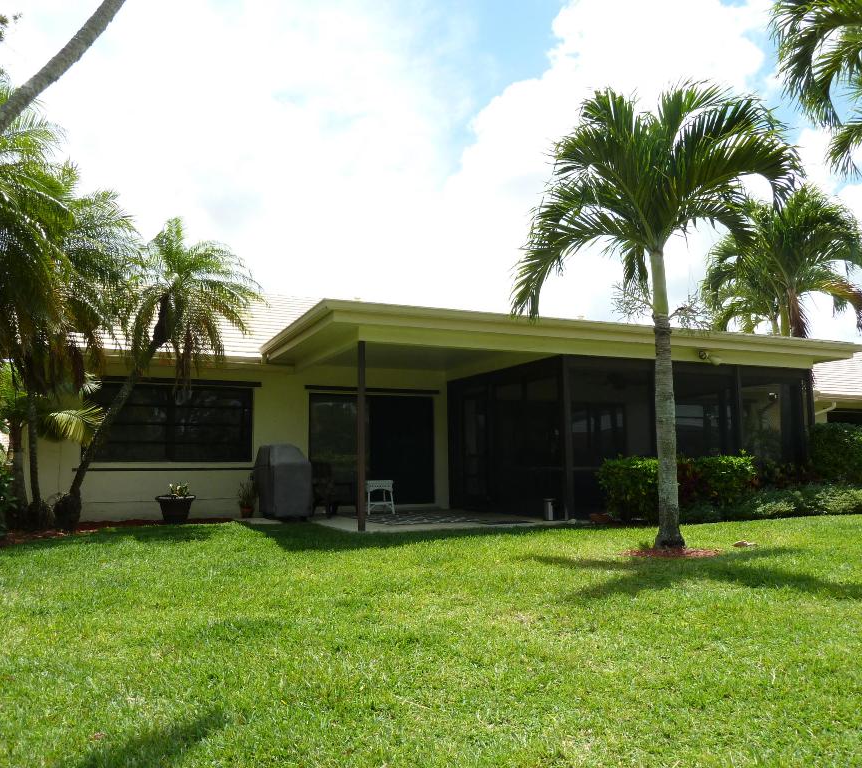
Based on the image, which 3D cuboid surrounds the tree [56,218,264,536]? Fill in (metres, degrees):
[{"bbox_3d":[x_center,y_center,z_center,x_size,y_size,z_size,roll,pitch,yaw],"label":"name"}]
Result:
[{"bbox_3d":[-4.131,-0.238,11.114,3.211,4.710,2.100,-1,-6,0],"label":"tree"}]

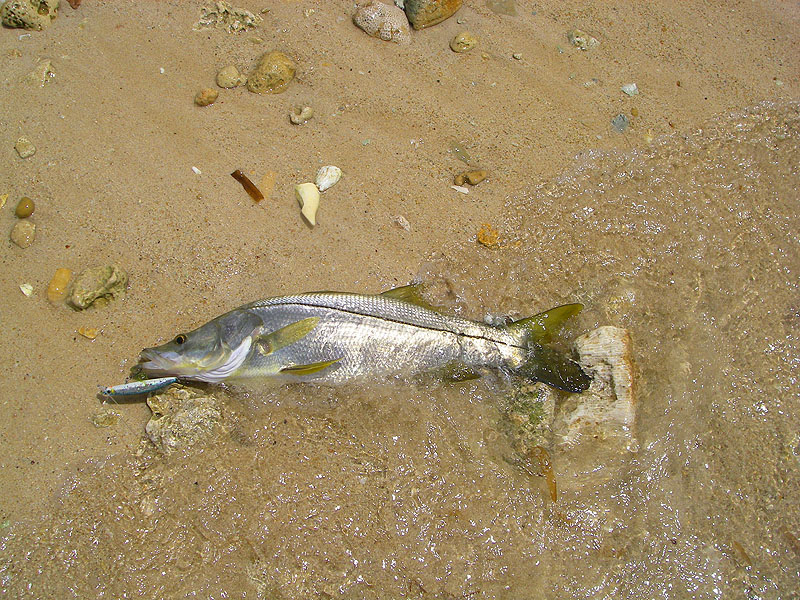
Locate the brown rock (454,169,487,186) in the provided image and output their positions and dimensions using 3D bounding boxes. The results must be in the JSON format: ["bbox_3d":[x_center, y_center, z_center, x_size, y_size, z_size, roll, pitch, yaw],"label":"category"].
[{"bbox_3d":[0.118,-0.203,1.465,0.049,0.018,0.022,-18,65,-9],"label":"brown rock"}]

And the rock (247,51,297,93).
[{"bbox_3d":[-0.222,-0.393,1.515,0.070,0.048,0.088,40,71,17],"label":"rock"}]

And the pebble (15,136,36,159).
[{"bbox_3d":[-0.624,-0.254,1.463,0.029,0.014,0.044,-29,68,-13],"label":"pebble"}]

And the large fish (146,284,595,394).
[{"bbox_3d":[-0.058,0.051,1.348,0.694,0.085,0.171,0,64,0],"label":"large fish"}]

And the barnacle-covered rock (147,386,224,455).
[{"bbox_3d":[-0.323,0.177,1.309,0.119,0.060,0.097,0,64,0],"label":"barnacle-covered rock"}]

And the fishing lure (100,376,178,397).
[{"bbox_3d":[-0.393,0.131,1.328,0.117,0.020,0.021,-10,64,-5],"label":"fishing lure"}]

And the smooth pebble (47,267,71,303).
[{"bbox_3d":[-0.525,-0.022,1.354,0.029,0.017,0.056,4,65,2],"label":"smooth pebble"}]

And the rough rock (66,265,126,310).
[{"bbox_3d":[-0.485,-0.023,1.408,0.098,0.050,0.063,-7,64,-3],"label":"rough rock"}]

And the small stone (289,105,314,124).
[{"bbox_3d":[-0.176,-0.330,1.571,0.043,0.020,0.034,0,64,0],"label":"small stone"}]

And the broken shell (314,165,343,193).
[{"bbox_3d":[-0.117,-0.197,1.435,0.034,0.015,0.049,24,67,11],"label":"broken shell"}]

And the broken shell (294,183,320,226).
[{"bbox_3d":[-0.150,-0.163,1.492,0.036,0.014,0.083,-14,65,-7],"label":"broken shell"}]

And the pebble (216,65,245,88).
[{"bbox_3d":[-0.308,-0.409,1.604,0.056,0.033,0.047,0,64,0],"label":"pebble"}]

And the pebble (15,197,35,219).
[{"bbox_3d":[-0.602,-0.148,1.409,0.028,0.022,0.037,5,65,2],"label":"pebble"}]

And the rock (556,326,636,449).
[{"bbox_3d":[0.293,0.129,1.324,0.123,0.075,0.180,0,64,0],"label":"rock"}]

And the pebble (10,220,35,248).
[{"bbox_3d":[-0.607,-0.105,1.411,0.035,0.030,0.049,5,65,2],"label":"pebble"}]

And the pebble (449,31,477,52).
[{"bbox_3d":[0.112,-0.455,1.552,0.046,0.027,0.039,-18,66,-8],"label":"pebble"}]

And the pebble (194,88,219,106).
[{"bbox_3d":[-0.337,-0.352,1.529,0.043,0.025,0.030,-26,68,-11],"label":"pebble"}]

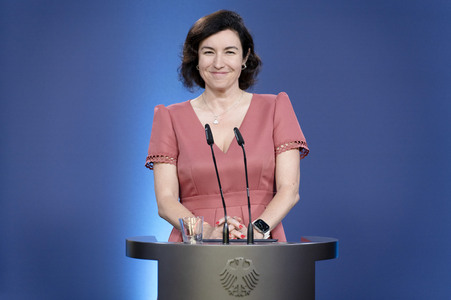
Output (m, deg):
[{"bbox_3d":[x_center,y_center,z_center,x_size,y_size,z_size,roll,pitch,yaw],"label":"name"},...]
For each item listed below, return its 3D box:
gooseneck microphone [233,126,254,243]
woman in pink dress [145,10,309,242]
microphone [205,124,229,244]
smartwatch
[{"bbox_3d":[0.049,0.097,5.130,0.055,0.322,0.130,0,1,-11],"label":"gooseneck microphone"},{"bbox_3d":[0.003,0.455,5.460,0.480,1.720,0.400,0,1,3],"label":"woman in pink dress"},{"bbox_3d":[-0.025,0.094,5.130,0.060,0.328,0.130,0,1,-11],"label":"microphone"},{"bbox_3d":[0.099,0.223,5.260,0.038,0.056,0.046,-44,-8,-45],"label":"smartwatch"}]

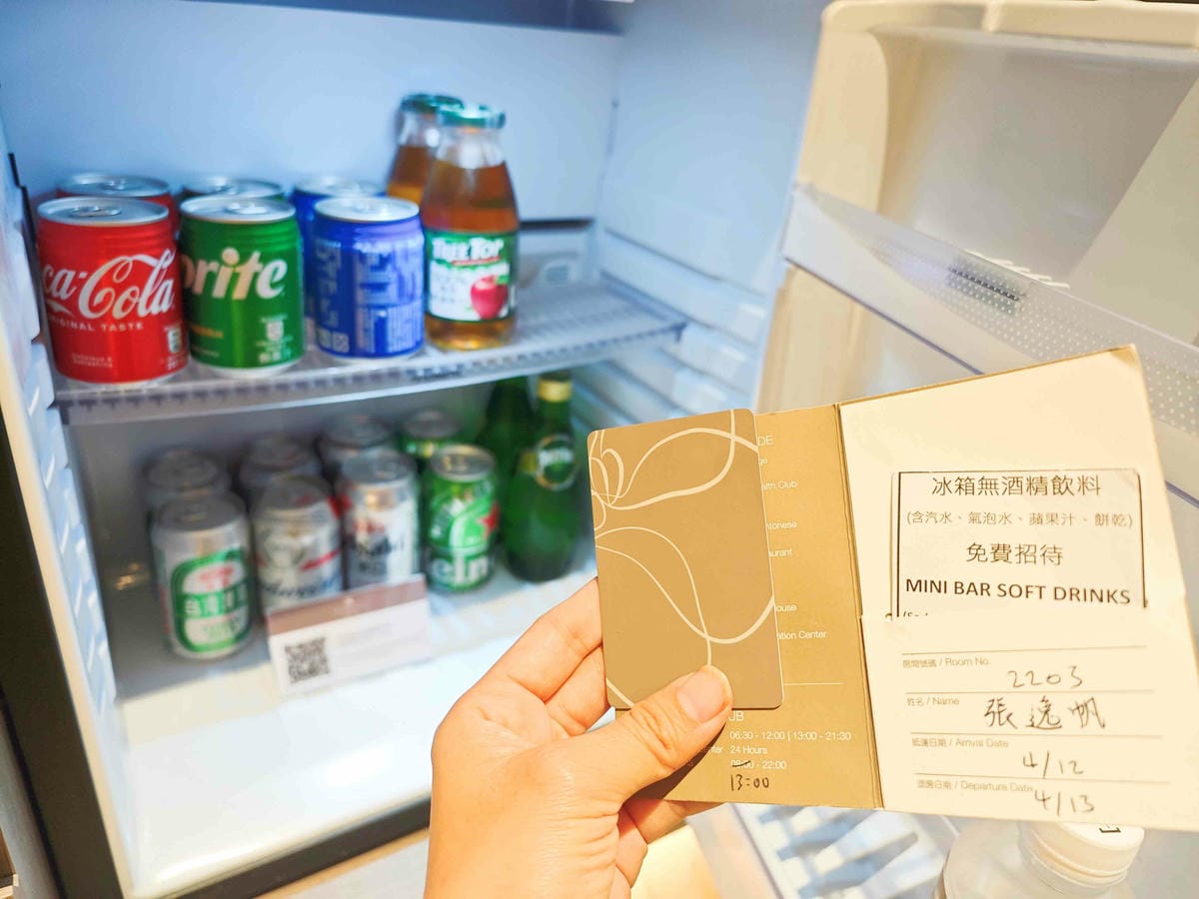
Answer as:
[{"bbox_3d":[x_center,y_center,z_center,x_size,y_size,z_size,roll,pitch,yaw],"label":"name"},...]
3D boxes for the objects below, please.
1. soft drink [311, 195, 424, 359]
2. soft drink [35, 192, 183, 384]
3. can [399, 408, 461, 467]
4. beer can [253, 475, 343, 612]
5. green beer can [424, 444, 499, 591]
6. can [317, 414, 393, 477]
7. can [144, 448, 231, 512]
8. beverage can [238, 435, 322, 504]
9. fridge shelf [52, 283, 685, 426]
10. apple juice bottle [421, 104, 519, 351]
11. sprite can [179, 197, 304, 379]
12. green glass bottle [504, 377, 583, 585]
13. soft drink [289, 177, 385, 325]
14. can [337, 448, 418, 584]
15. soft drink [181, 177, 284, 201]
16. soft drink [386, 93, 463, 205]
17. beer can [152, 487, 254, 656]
[{"bbox_3d":[-0.148,-0.108,0.515,0.066,0.092,0.066,-6,31,-25],"label":"soft drink"},{"bbox_3d":[-0.270,-0.087,0.445,0.066,0.093,0.066,-12,34,-33],"label":"soft drink"},{"bbox_3d":[-0.166,0.029,0.782,0.066,0.120,0.066,6,28,-3],"label":"can"},{"bbox_3d":[-0.246,0.085,0.656,0.066,0.120,0.066,6,28,-3],"label":"beer can"},{"bbox_3d":[-0.125,0.066,0.724,0.066,0.120,0.066,6,28,-3],"label":"green beer can"},{"bbox_3d":[-0.228,0.035,0.756,0.066,0.120,0.066,6,28,-3],"label":"can"},{"bbox_3d":[-0.339,0.069,0.663,0.066,0.120,0.066,-12,34,-33],"label":"can"},{"bbox_3d":[-0.280,0.055,0.707,0.066,0.120,0.066,-4,30,-22],"label":"beverage can"},{"bbox_3d":[-0.145,-0.086,0.599,0.453,0.022,0.160,-12,34,-33],"label":"fridge shelf"},{"bbox_3d":[-0.087,-0.150,0.544,0.065,0.154,0.065,3,28,-10],"label":"apple juice bottle"},{"bbox_3d":[-0.212,-0.096,0.476,0.066,0.092,0.066,12,28,8],"label":"sprite can"},{"bbox_3d":[-0.047,0.027,0.734,0.072,0.199,0.072,6,28,-3],"label":"green glass bottle"},{"bbox_3d":[-0.181,-0.137,0.562,0.066,0.092,0.066,-2,29,-18],"label":"soft drink"},{"bbox_3d":[-0.194,0.068,0.705,0.066,0.120,0.066,2,28,-11],"label":"can"},{"bbox_3d":[-0.237,-0.127,0.527,0.066,0.092,0.066,-5,30,-23],"label":"soft drink"},{"bbox_3d":[-0.125,-0.180,0.592,0.065,0.154,0.065,1,28,-12],"label":"soft drink"},{"bbox_3d":[-0.304,0.099,0.617,0.066,0.120,0.066,6,28,-3],"label":"beer can"}]

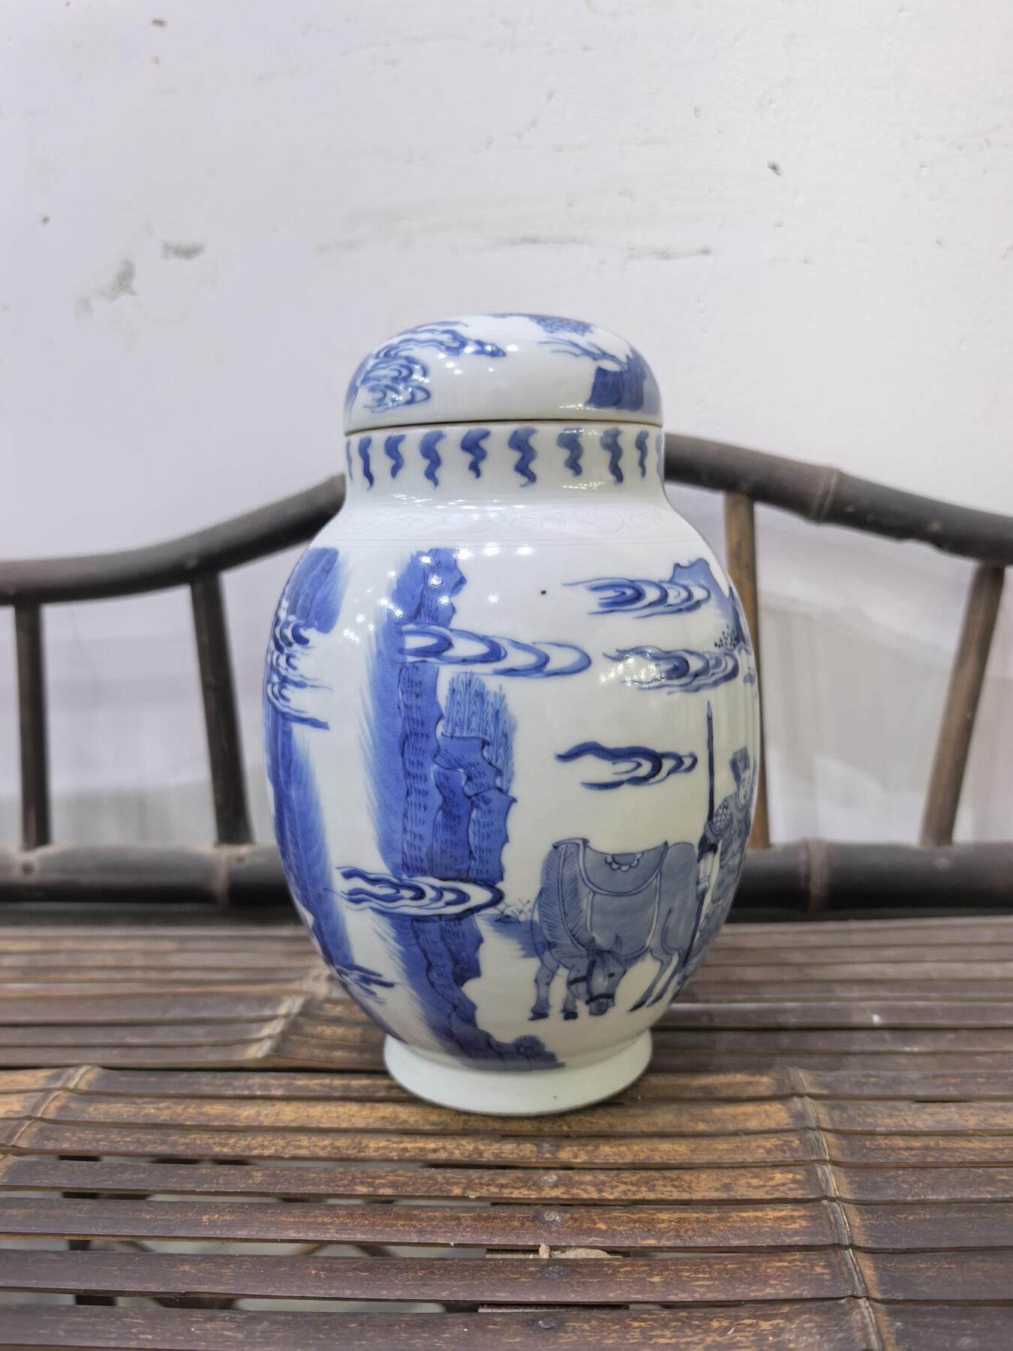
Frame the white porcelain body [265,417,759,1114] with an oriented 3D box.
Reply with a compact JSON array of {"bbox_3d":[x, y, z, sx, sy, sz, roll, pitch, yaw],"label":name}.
[{"bbox_3d":[0.002,0.011,0.425,0.195,0.294,0.195,-2,8,0],"label":"white porcelain body"}]

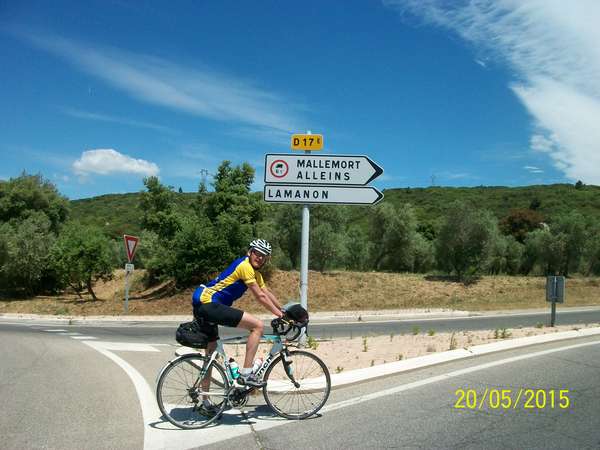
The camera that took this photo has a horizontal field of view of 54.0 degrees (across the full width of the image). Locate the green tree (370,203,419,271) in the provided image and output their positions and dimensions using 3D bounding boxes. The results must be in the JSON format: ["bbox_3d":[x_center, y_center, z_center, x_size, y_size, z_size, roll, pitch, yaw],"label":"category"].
[{"bbox_3d":[4.330,0.527,27.000,2.200,3.100,2.100,2,-2,0],"label":"green tree"}]

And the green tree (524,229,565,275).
[{"bbox_3d":[10.995,1.192,26.500,1.979,2.069,1.979,2,-3,0],"label":"green tree"}]

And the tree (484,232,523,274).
[{"bbox_3d":[9.278,1.283,27.000,1.900,2.000,1.800,2,-2,0],"label":"tree"}]

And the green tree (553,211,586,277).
[{"bbox_3d":[12.119,0.877,26.500,1.682,2.878,1.682,2,-3,0],"label":"green tree"}]

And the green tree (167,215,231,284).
[{"bbox_3d":[-3.238,0.845,18.800,2.144,2.233,2.144,2,-3,0],"label":"green tree"}]

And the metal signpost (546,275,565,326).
[{"bbox_3d":[5.766,1.715,13.300,0.450,1.140,0.090,-1,-3,40],"label":"metal signpost"}]

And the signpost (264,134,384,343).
[{"bbox_3d":[0.373,0.214,9.350,1.880,3.380,0.160,1,-2,3],"label":"signpost"}]

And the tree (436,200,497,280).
[{"bbox_3d":[6.781,0.591,24.000,2.607,3.177,2.607,2,-3,0],"label":"tree"}]

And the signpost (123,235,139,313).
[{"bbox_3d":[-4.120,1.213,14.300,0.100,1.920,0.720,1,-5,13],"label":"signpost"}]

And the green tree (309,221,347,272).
[{"bbox_3d":[1.050,0.821,22.500,1.494,1.985,1.494,2,-3,0],"label":"green tree"}]

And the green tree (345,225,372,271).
[{"bbox_3d":[2.680,1.031,27.000,1.500,2.150,1.500,2,-2,0],"label":"green tree"}]

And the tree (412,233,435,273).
[{"bbox_3d":[5.763,1.283,27.500,1.300,1.900,1.300,2,-2,0],"label":"tree"}]

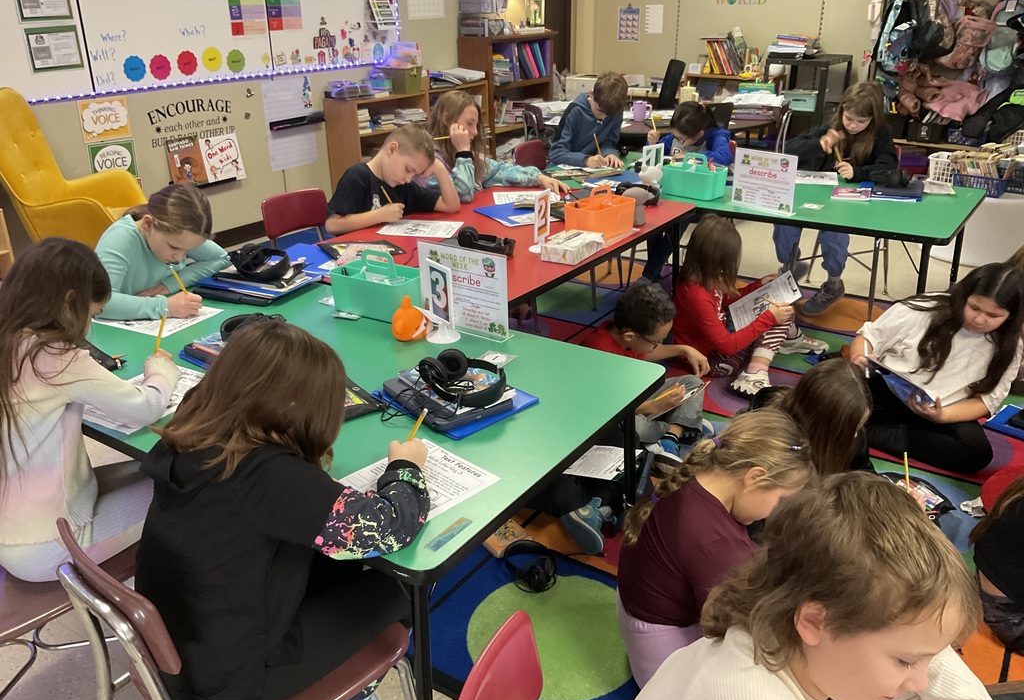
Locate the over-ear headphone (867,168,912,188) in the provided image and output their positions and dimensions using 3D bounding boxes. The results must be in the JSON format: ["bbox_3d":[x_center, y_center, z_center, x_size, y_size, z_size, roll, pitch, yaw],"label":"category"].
[{"bbox_3d":[1.579,-0.728,3.604,0.175,0.078,0.155,-1,23,0],"label":"over-ear headphone"}]

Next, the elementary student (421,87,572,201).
[{"bbox_3d":[-0.161,-0.603,3.870,0.770,1.070,0.540,14,27,31],"label":"elementary student"}]

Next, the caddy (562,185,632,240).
[{"bbox_3d":[0.314,-0.498,3.044,0.165,0.172,0.245,16,28,35],"label":"caddy"}]

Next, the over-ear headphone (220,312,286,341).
[{"bbox_3d":[-0.613,-0.046,2.062,0.180,0.078,0.155,-15,27,-30],"label":"over-ear headphone"}]

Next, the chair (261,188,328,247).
[{"bbox_3d":[-0.781,-0.288,3.663,0.440,0.680,0.410,20,31,41],"label":"chair"}]

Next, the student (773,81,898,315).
[{"bbox_3d":[1.544,-0.720,4.016,0.480,1.045,0.580,13,26,29],"label":"student"}]

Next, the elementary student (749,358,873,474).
[{"bbox_3d":[0.874,0.256,2.321,0.580,0.560,0.500,7,24,18],"label":"elementary student"}]

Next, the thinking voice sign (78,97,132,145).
[{"bbox_3d":[-2.163,-1.227,4.562,0.010,0.215,0.280,14,27,31],"label":"thinking voice sign"}]

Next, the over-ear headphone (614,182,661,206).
[{"bbox_3d":[0.531,-0.633,3.492,0.200,0.080,0.165,9,25,22],"label":"over-ear headphone"}]

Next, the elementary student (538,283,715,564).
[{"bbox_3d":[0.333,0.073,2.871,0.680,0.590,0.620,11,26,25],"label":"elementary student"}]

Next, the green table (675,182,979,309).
[{"bbox_3d":[1.029,-0.420,3.938,1.830,0.666,0.915,15,27,32],"label":"green table"}]

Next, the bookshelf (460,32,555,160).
[{"bbox_3d":[-0.021,-2.103,7.376,0.310,1.118,1.000,14,27,31],"label":"bookshelf"}]

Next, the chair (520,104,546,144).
[{"bbox_3d":[0.320,-1.258,5.771,0.500,0.780,0.440,-8,24,-17],"label":"chair"}]

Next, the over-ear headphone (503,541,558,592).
[{"bbox_3d":[0.053,0.585,2.346,0.175,0.078,0.150,14,27,31],"label":"over-ear headphone"}]

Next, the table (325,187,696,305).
[{"bbox_3d":[-0.059,-0.124,3.271,0.915,0.666,1.524,14,27,31],"label":"table"}]

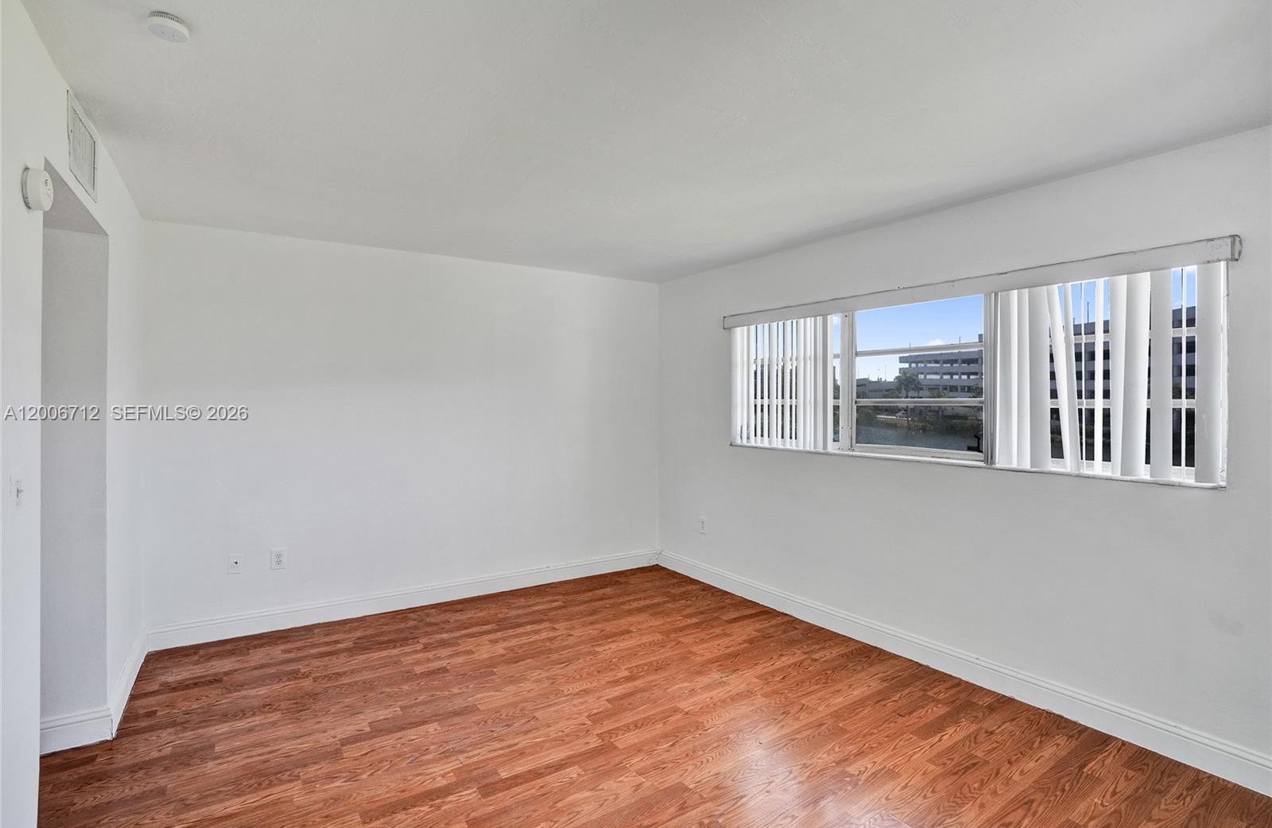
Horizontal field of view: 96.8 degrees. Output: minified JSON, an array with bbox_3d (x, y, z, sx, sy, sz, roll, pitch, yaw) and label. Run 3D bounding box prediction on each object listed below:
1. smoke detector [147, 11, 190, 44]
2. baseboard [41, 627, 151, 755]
[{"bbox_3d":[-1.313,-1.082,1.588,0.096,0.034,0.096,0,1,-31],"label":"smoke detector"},{"bbox_3d":[-2.641,1.319,2.788,0.247,0.139,1.047,0,1,-34],"label":"baseboard"}]

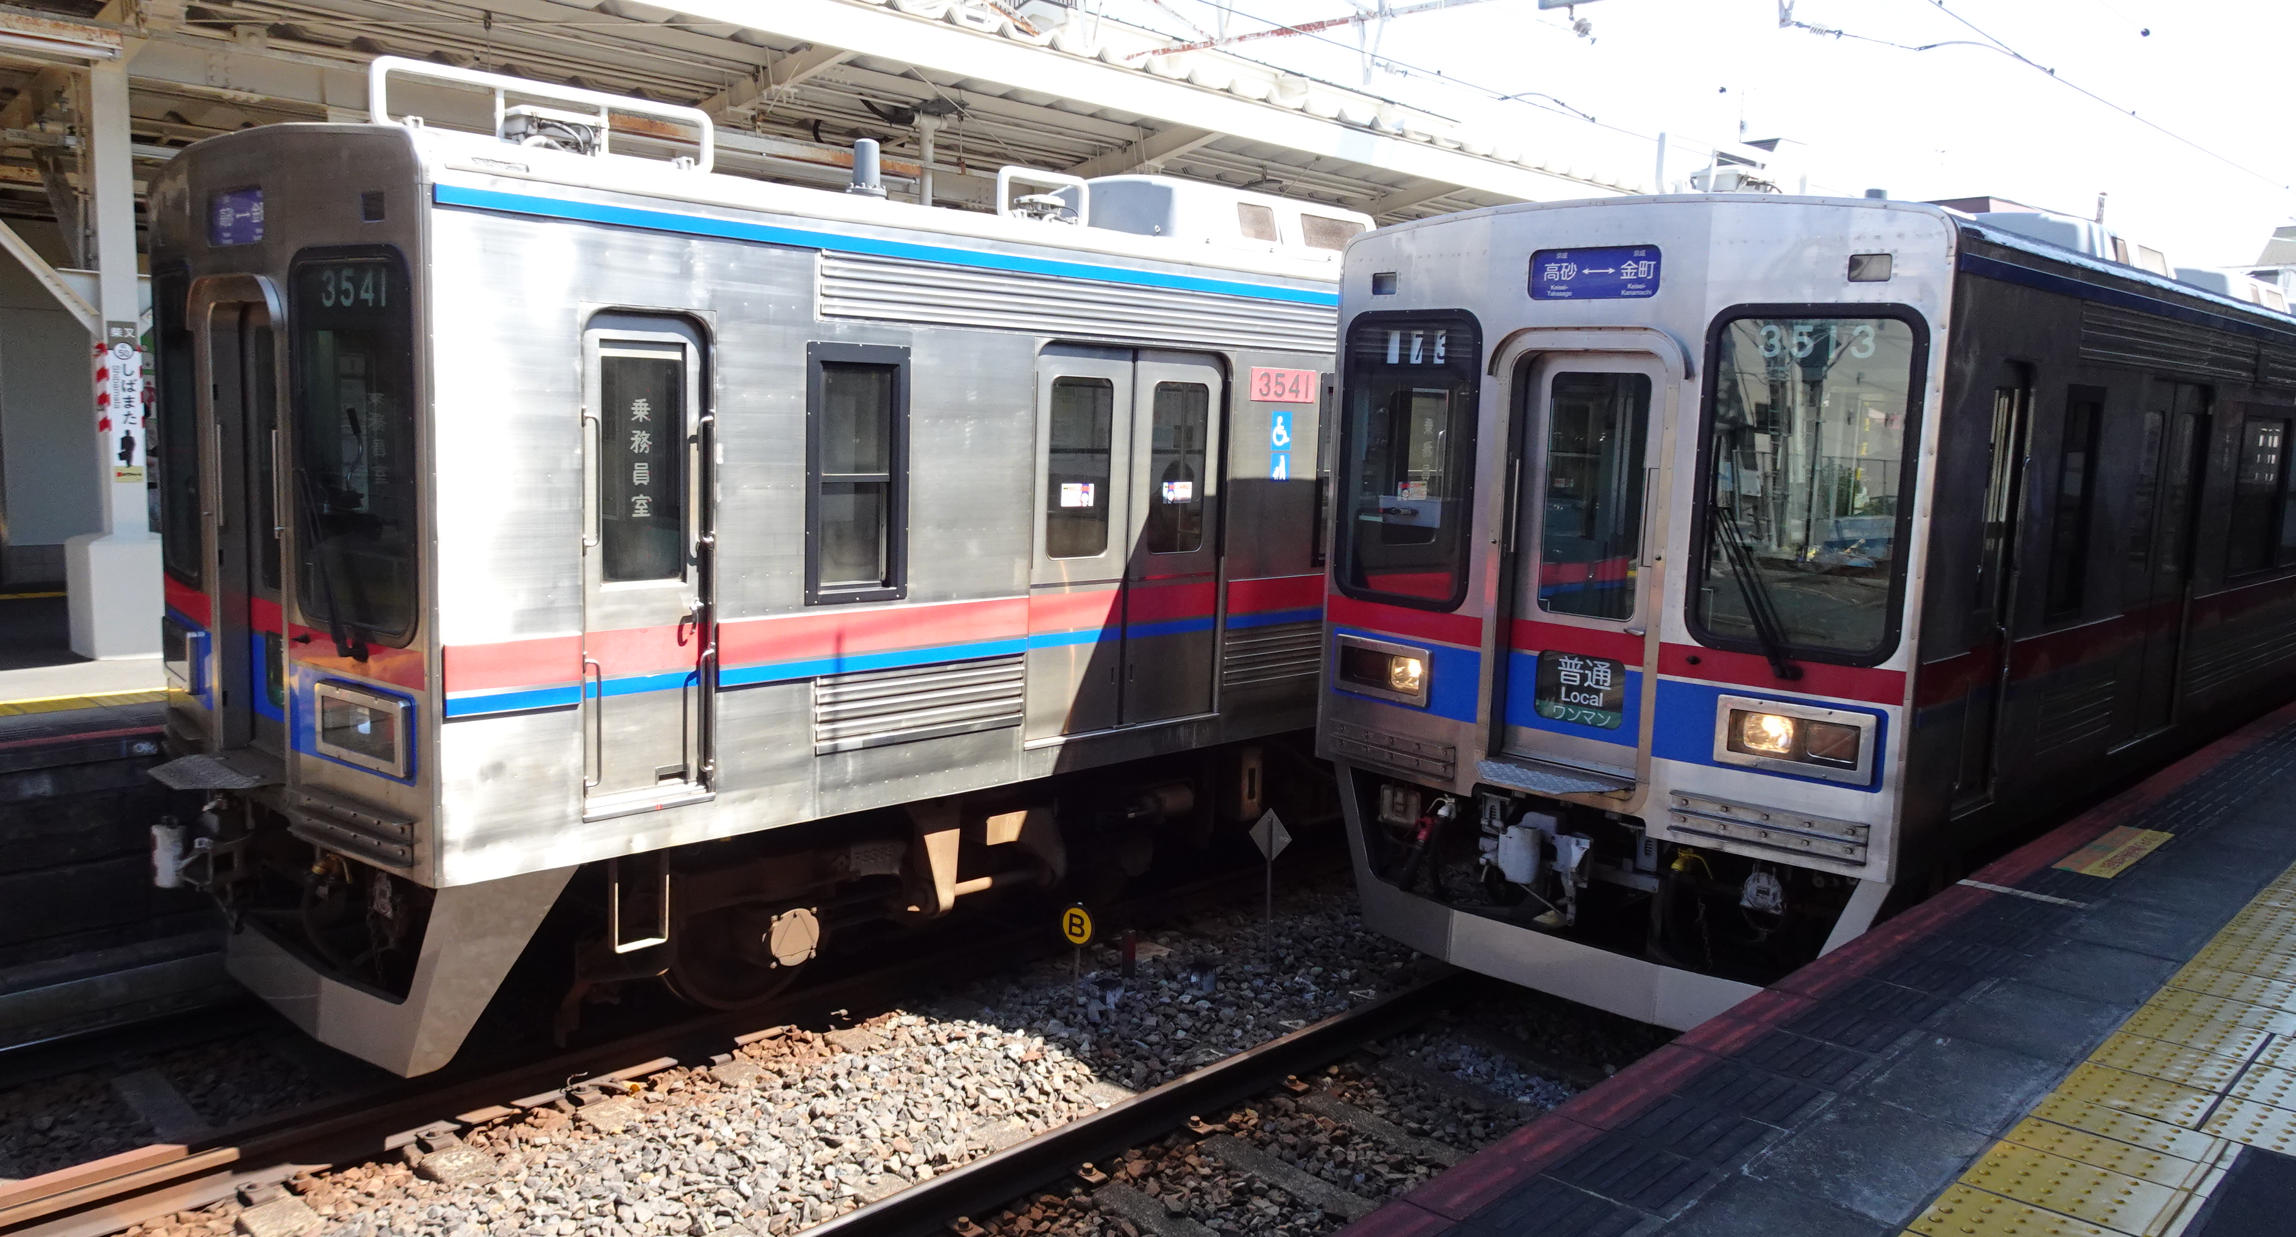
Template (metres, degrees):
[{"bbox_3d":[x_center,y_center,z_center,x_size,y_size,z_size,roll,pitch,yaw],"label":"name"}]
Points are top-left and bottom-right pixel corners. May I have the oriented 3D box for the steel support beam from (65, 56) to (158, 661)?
[{"bbox_3d":[-5.853,-1.442,9.052,0.502,3.302,0.451,9,10,44],"label":"steel support beam"}]

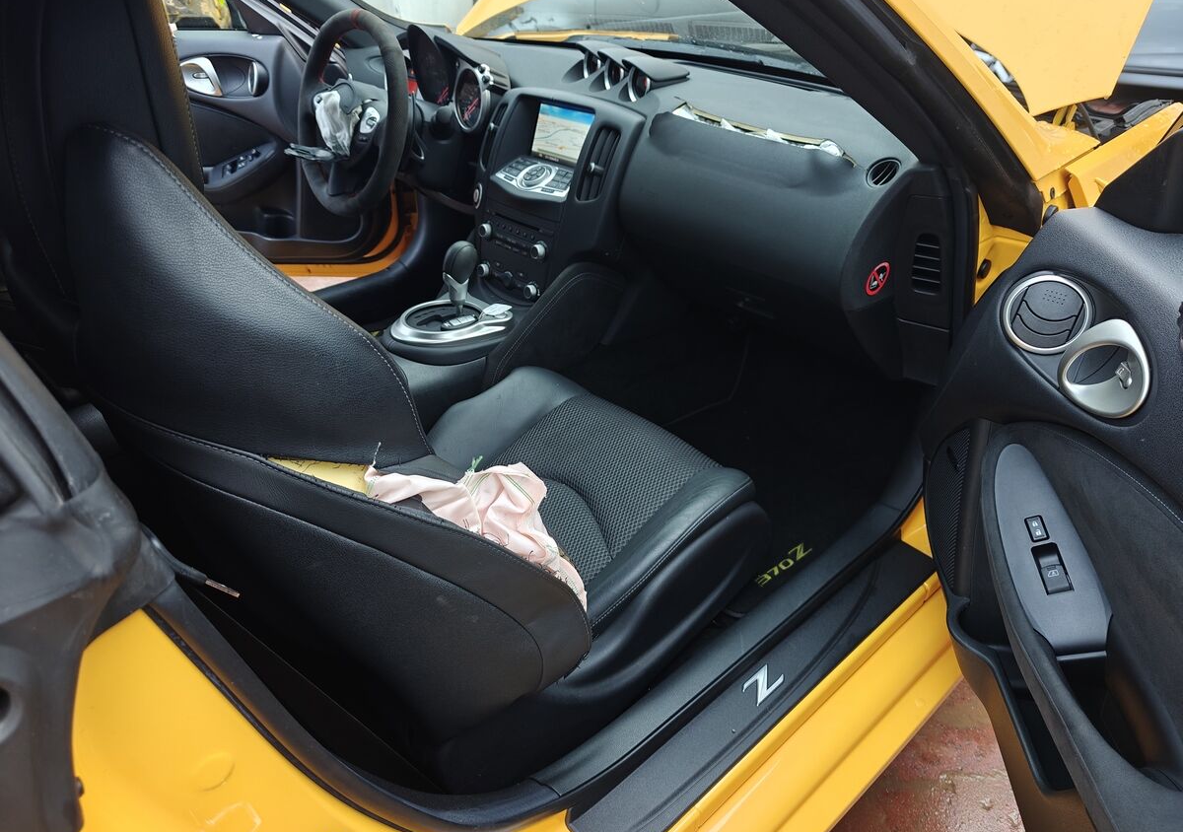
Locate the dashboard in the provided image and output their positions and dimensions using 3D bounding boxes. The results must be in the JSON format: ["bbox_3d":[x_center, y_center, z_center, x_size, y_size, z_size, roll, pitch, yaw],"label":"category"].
[{"bbox_3d":[0.012,-0.459,1.423,0.500,0.425,1.390,-25,39,-35],"label":"dashboard"}]

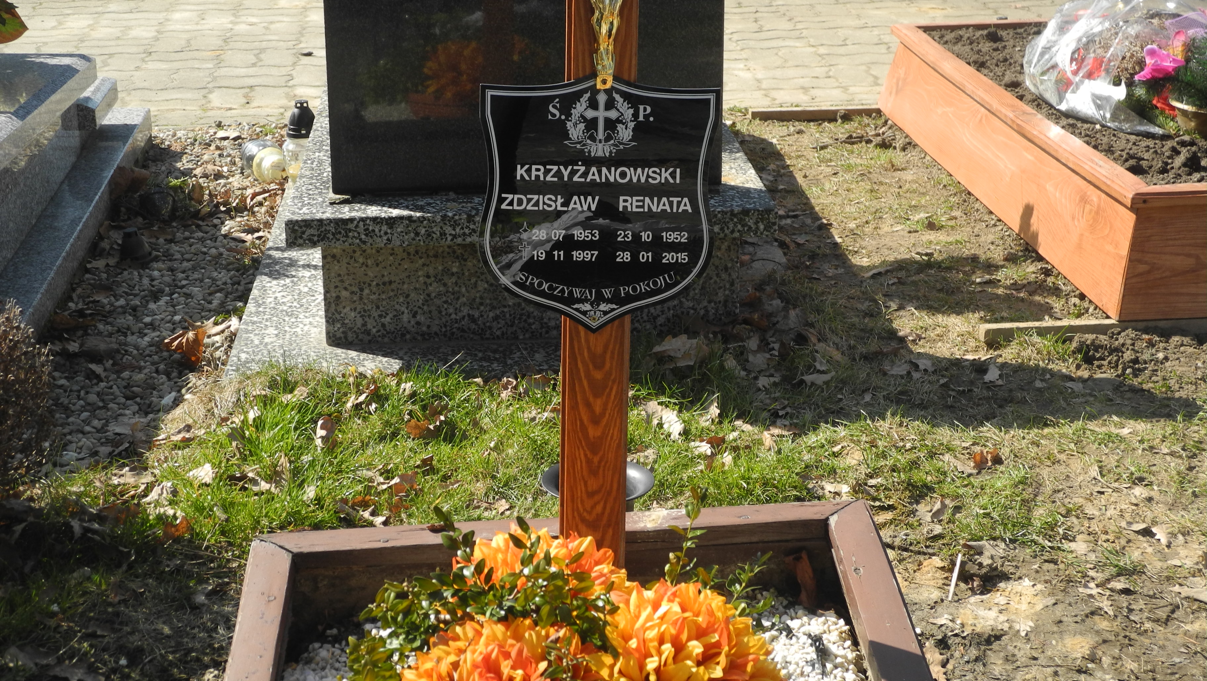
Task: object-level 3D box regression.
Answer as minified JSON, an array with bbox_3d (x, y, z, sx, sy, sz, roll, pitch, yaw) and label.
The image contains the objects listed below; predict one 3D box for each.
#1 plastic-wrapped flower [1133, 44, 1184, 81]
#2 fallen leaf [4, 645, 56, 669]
[{"bbox_3d":[1.086,-0.543,4.156,0.090,0.065,0.075,10,19,31],"label":"plastic-wrapped flower"},{"bbox_3d":[-0.782,0.429,2.898,0.074,0.020,0.045,2,21,7],"label":"fallen leaf"}]

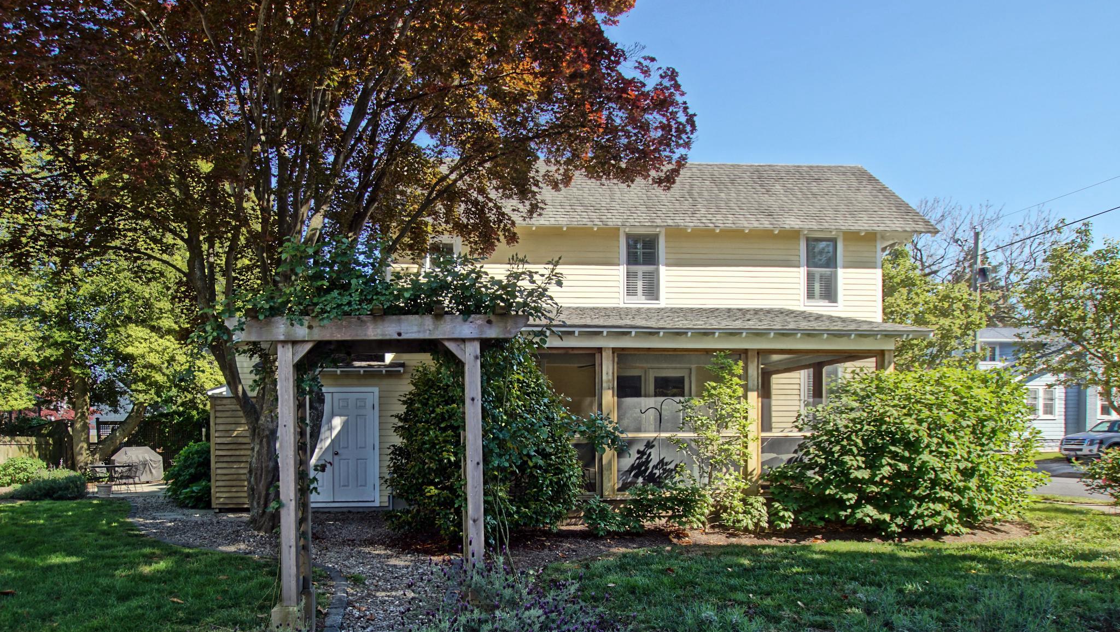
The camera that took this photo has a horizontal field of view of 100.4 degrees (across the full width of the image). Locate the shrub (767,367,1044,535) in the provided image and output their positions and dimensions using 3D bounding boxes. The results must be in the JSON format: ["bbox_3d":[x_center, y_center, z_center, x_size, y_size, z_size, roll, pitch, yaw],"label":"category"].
[{"bbox_3d":[4.250,1.680,5.850,3.000,2.000,2.100,0,-5,0],"label":"shrub"}]

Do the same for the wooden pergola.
[{"bbox_3d":[-1.520,1.330,4.220,2.400,2.620,0.900,1,-5,-12],"label":"wooden pergola"}]

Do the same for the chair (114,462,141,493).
[{"bbox_3d":[-11.700,4.360,12.650,0.600,0.840,0.580,3,-5,-29],"label":"chair"}]

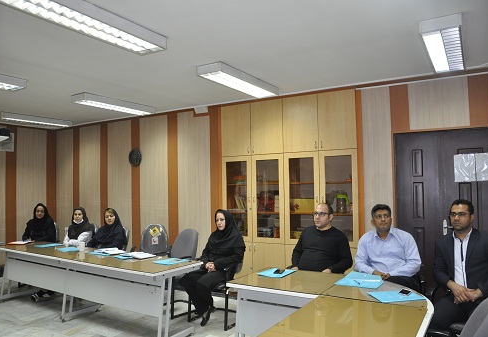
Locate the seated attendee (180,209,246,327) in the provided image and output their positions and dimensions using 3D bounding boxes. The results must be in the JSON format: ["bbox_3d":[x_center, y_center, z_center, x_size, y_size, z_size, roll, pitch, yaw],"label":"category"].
[{"bbox_3d":[-0.306,1.124,4.429,0.520,1.270,0.770,-3,-3,39],"label":"seated attendee"}]

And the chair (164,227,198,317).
[{"bbox_3d":[-0.859,1.285,4.845,0.570,1.000,0.610,-3,-3,39],"label":"chair"}]

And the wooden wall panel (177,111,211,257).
[{"bbox_3d":[-0.756,0.429,5.841,0.640,2.620,0.030,-2,-3,32],"label":"wooden wall panel"}]

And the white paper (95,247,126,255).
[{"bbox_3d":[-1.690,1.043,4.816,0.260,0.020,0.400,1,-3,-44],"label":"white paper"}]

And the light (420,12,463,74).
[{"bbox_3d":[1.723,-1.015,3.240,0.290,0.092,1.235,-2,-3,32],"label":"light"}]

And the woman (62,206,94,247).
[{"bbox_3d":[-2.539,1.199,5.497,0.500,1.260,0.740,-1,-2,11],"label":"woman"}]

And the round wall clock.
[{"bbox_3d":[-1.888,-0.188,6.557,0.310,0.310,0.045,-2,-2,31],"label":"round wall clock"}]

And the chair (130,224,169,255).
[{"bbox_3d":[-1.386,1.303,5.147,0.570,1.000,0.610,-2,-2,28],"label":"chair"}]

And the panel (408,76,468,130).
[{"bbox_3d":[2.117,-0.706,4.157,0.587,0.525,0.030,-2,-3,32],"label":"panel"}]

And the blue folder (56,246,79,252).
[{"bbox_3d":[-2.280,1.049,4.947,0.240,0.012,0.330,1,-3,-37],"label":"blue folder"}]

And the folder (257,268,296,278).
[{"bbox_3d":[0.297,0.965,3.521,0.260,0.012,0.300,-2,-2,31],"label":"folder"}]

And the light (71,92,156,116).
[{"bbox_3d":[-1.806,-0.890,5.401,0.305,0.092,1.235,-2,-3,32],"label":"light"}]

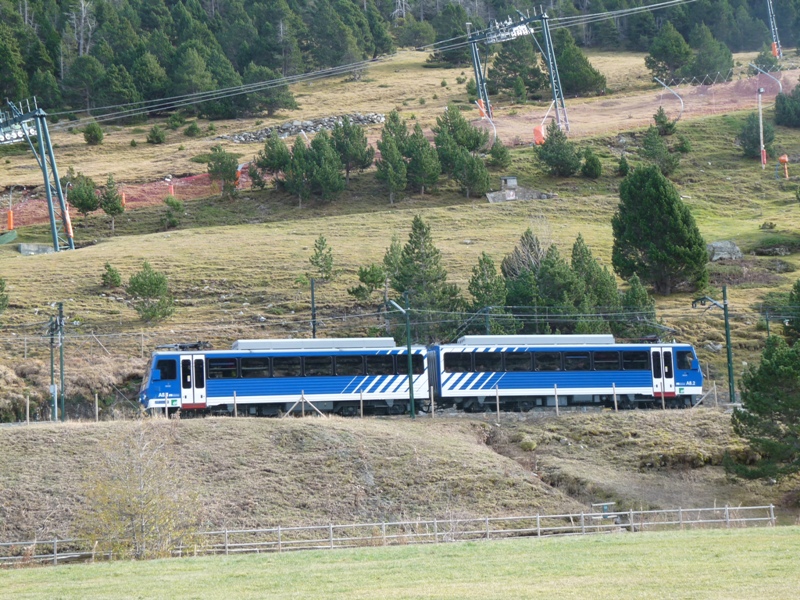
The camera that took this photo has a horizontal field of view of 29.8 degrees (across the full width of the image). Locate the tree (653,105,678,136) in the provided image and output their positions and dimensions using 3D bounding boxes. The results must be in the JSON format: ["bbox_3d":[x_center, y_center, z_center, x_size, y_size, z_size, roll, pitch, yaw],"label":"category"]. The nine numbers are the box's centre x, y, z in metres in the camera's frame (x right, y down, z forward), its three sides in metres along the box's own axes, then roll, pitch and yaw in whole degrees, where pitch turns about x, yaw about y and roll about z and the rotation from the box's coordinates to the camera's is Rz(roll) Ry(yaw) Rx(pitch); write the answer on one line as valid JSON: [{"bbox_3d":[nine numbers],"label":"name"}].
[{"bbox_3d":[30.989,-20.913,176.000,2.812,3.480,2.812,-2,-6,0],"label":"tree"}]

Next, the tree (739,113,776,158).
[{"bbox_3d":[35.123,-16.207,148.000,3.547,4.532,3.547,-3,-6,0],"label":"tree"}]

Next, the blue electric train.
[{"bbox_3d":[1.582,4.078,82.451,31.000,4.050,2.600,0,-5,-13],"label":"blue electric train"}]

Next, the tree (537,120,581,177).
[{"bbox_3d":[15.932,-15.229,151.000,4.624,5.772,4.624,-2,-6,0],"label":"tree"}]

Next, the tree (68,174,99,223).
[{"bbox_3d":[-26.180,-8.276,124.256,2.560,4.450,2.560,-2,-7,0],"label":"tree"}]

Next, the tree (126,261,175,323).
[{"bbox_3d":[-16.111,-0.484,97.000,3.000,4.100,2.900,-2,-5,0],"label":"tree"}]

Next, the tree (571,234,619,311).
[{"bbox_3d":[12.339,-1.657,95.298,2.970,5.190,2.970,-2,-7,0],"label":"tree"}]

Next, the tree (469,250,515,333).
[{"bbox_3d":[5.480,-0.148,89.000,2.759,5.332,2.759,-3,-6,0],"label":"tree"}]

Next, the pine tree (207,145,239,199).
[{"bbox_3d":[-16.779,-12.147,142.000,3.025,5.053,3.025,-2,-6,0],"label":"pine tree"}]

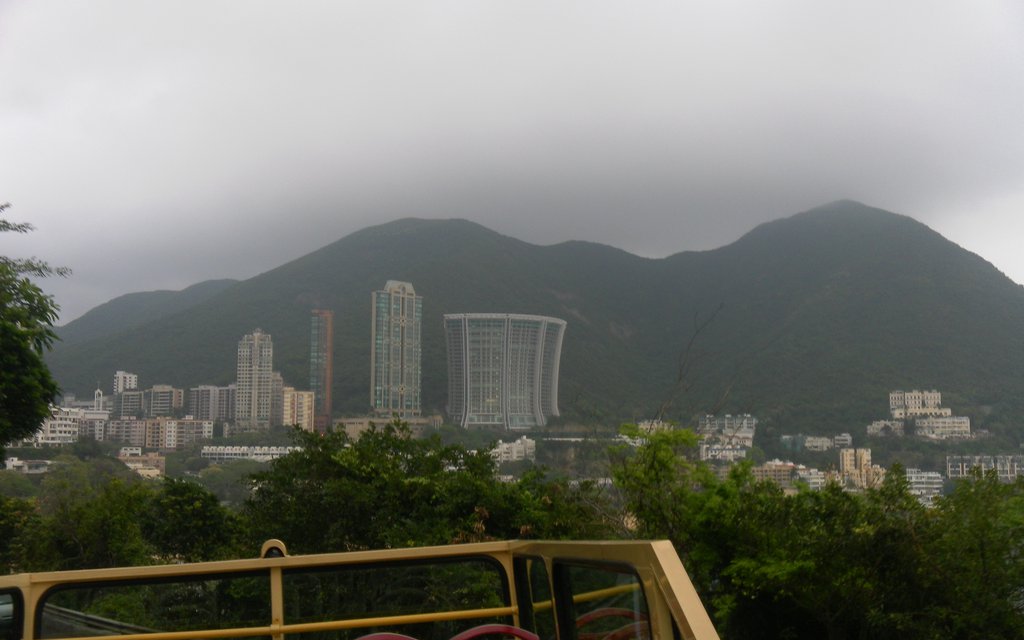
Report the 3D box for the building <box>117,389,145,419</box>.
[{"bbox_3d":[-289.573,64.113,785.899,15.296,23.883,15.000,4,-6,-38],"label":"building"}]

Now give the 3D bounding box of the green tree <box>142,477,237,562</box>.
[{"bbox_3d":[-14.016,9.409,45.000,4.300,5.000,4.300,0,-6,0],"label":"green tree"}]

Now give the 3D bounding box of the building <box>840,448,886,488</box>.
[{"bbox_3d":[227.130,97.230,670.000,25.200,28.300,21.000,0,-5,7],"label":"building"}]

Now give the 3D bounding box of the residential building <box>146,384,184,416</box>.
[{"bbox_3d":[-298.060,69.630,890.000,29.300,26.300,20.000,1,-5,-7],"label":"residential building"}]

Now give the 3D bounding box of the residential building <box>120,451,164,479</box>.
[{"bbox_3d":[-253.890,98.740,710.000,27.700,21.000,20.000,1,-5,-8],"label":"residential building"}]

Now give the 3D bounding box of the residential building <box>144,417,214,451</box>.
[{"bbox_3d":[-251.900,86.430,785.000,47.600,25.500,19.000,1,-5,-7],"label":"residential building"}]

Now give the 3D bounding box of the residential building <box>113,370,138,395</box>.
[{"bbox_3d":[-353.930,59.870,950.000,18.300,25.000,17.000,1,-5,-8],"label":"residential building"}]

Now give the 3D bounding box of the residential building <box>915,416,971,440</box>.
[{"bbox_3d":[303.520,76.497,730.000,38.000,17.000,16.000,0,-6,6],"label":"residential building"}]

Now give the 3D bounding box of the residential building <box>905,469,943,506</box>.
[{"bbox_3d":[237.803,96.667,597.164,20.665,20.385,16.000,-2,-5,21],"label":"residential building"}]

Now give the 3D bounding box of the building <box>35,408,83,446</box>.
[{"bbox_3d":[-247.467,58.115,565.000,24.000,21.500,15.000,2,-7,-18],"label":"building"}]

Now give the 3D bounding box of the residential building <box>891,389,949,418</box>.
[{"bbox_3d":[311.680,64.660,790.000,40.400,21.400,26.000,-1,-5,11],"label":"residential building"}]

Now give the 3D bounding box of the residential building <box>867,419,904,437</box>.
[{"bbox_3d":[273.475,78.635,758.372,25.666,12.484,15.000,-1,-5,20],"label":"residential building"}]

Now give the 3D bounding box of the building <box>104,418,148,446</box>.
[{"bbox_3d":[-253.990,74.076,680.369,24.068,18.339,15.000,2,-5,-25],"label":"building"}]

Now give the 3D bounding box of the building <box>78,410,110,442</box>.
[{"bbox_3d":[-281.710,70.831,696.884,16.641,22.303,16.000,3,-5,-27],"label":"building"}]

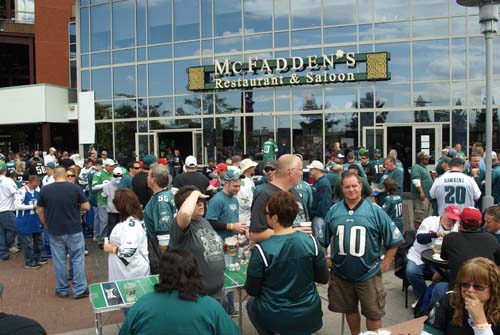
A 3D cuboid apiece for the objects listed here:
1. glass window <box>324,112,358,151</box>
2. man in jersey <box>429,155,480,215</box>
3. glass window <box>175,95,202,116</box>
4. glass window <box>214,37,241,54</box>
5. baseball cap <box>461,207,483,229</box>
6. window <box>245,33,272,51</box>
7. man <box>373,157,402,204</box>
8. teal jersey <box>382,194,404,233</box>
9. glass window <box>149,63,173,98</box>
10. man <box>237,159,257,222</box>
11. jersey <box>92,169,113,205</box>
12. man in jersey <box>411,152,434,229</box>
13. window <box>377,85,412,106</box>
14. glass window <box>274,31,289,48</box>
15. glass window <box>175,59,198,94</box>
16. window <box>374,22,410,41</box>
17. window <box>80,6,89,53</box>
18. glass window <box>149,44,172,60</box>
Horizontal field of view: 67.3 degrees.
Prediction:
[{"bbox_3d":[3.590,-1.184,14.813,1.270,1.972,0.080,0,3,13],"label":"glass window"},{"bbox_3d":[2.893,0.741,5.293,0.640,1.770,0.450,1,3,27],"label":"man in jersey"},{"bbox_3d":[-2.649,-2.604,15.860,1.223,0.870,0.100,0,1,18],"label":"glass window"},{"bbox_3d":[-0.942,-5.241,16.097,1.296,0.666,0.080,0,3,18],"label":"glass window"},{"bbox_3d":[2.232,0.498,3.780,0.190,0.140,0.260,1,3,27],"label":"baseball cap"},{"bbox_3d":[0.359,-5.234,15.683,1.296,0.666,0.080,0,3,18],"label":"window"},{"bbox_3d":[2.478,0.704,6.718,0.500,1.800,0.520,-1,1,-27],"label":"man"},{"bbox_3d":[2.475,0.822,6.500,0.440,0.630,0.260,-3,3,-33],"label":"teal jersey"},{"bbox_3d":[-4.106,-4.066,17.182,1.296,1.534,0.080,0,3,18],"label":"glass window"},{"bbox_3d":[-0.045,0.790,5.750,0.380,1.800,0.520,-1,3,-6],"label":"man"},{"bbox_3d":[-3.149,0.431,8.100,0.340,0.770,0.540,1,3,35],"label":"jersey"},{"bbox_3d":[3.353,0.632,7.300,0.450,1.830,0.580,0,3,13],"label":"man in jersey"},{"bbox_3d":[5.791,-2.883,15.100,1.420,0.930,0.080,0,3,12],"label":"window"},{"bbox_3d":[1.248,-4.980,14.661,0.524,0.651,0.100,0,1,15],"label":"glass window"},{"bbox_3d":[-2.735,-3.969,16.409,1.270,1.524,0.080,0,3,18],"label":"glass window"},{"bbox_3d":[5.209,-4.988,13.700,1.220,0.651,0.100,0,1,12],"label":"window"},{"bbox_3d":[-8.437,-7.031,19.200,0.580,2.350,0.080,0,3,20],"label":"window"},{"bbox_3d":[-3.885,-4.975,16.212,1.224,0.651,0.100,0,1,19],"label":"glass window"}]

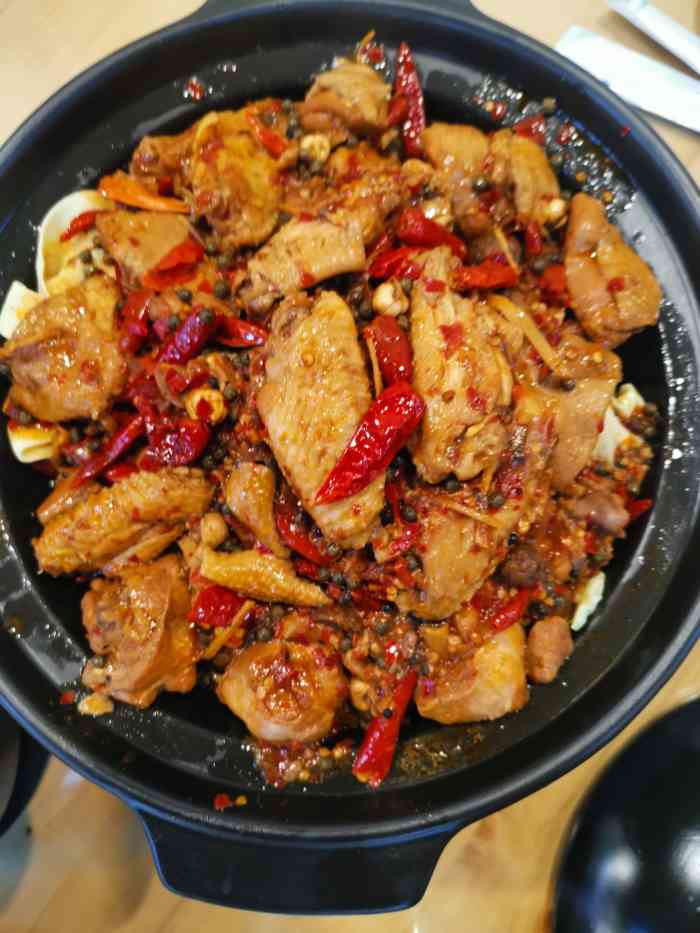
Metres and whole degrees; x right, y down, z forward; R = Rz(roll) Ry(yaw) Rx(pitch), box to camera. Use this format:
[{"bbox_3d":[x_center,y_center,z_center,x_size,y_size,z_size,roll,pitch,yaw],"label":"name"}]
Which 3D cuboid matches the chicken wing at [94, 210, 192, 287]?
[{"bbox_3d":[-0.085,-0.090,0.299,0.041,0.020,0.027,18,82,6],"label":"chicken wing"}]

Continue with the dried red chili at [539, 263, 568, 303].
[{"bbox_3d":[0.081,-0.072,0.288,0.011,0.009,0.019,-7,80,2],"label":"dried red chili"}]

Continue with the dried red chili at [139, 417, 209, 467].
[{"bbox_3d":[-0.069,-0.009,0.288,0.028,0.013,0.017,-20,79,0],"label":"dried red chili"}]

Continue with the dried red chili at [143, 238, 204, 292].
[{"bbox_3d":[-0.067,-0.076,0.276,0.025,0.009,0.011,-39,80,-2],"label":"dried red chili"}]

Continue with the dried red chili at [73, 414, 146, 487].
[{"bbox_3d":[-0.092,-0.006,0.279,0.006,0.009,0.036,42,85,9],"label":"dried red chili"}]

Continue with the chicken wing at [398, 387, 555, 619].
[{"bbox_3d":[0.049,0.014,0.279,0.037,0.024,0.094,29,83,8],"label":"chicken wing"}]

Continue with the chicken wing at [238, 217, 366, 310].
[{"bbox_3d":[-0.019,-0.083,0.298,0.052,0.022,0.026,-28,79,-1],"label":"chicken wing"}]

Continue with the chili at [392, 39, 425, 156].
[{"bbox_3d":[0.025,-0.153,0.304,0.012,0.012,0.049,-4,80,2],"label":"chili"}]

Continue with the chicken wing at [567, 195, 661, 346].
[{"bbox_3d":[0.103,-0.078,0.288,0.030,0.023,0.058,-10,80,1],"label":"chicken wing"}]

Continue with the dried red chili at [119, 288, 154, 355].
[{"bbox_3d":[-0.081,-0.055,0.277,0.011,0.010,0.026,12,82,6],"label":"dried red chili"}]

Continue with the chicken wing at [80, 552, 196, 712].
[{"bbox_3d":[-0.075,0.059,0.266,0.039,0.030,0.049,-2,81,4],"label":"chicken wing"}]

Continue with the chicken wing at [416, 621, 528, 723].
[{"bbox_3d":[0.046,0.077,0.274,0.041,0.028,0.034,-15,79,1],"label":"chicken wing"}]

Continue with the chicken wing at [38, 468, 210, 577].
[{"bbox_3d":[-0.082,0.020,0.269,0.064,0.025,0.027,-21,80,1],"label":"chicken wing"}]

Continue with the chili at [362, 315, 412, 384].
[{"bbox_3d":[0.014,-0.043,0.277,0.015,0.012,0.030,-17,80,0],"label":"chili"}]

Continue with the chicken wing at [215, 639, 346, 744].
[{"bbox_3d":[-0.026,0.086,0.277,0.048,0.030,0.039,9,81,6],"label":"chicken wing"}]

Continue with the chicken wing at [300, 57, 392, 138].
[{"bbox_3d":[-0.002,-0.156,0.309,0.037,0.024,0.027,2,80,3],"label":"chicken wing"}]

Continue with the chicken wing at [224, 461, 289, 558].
[{"bbox_3d":[-0.033,0.016,0.275,0.016,0.017,0.040,-22,80,-1],"label":"chicken wing"}]

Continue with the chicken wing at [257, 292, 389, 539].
[{"bbox_3d":[-0.010,-0.018,0.261,0.037,0.023,0.091,-11,80,3],"label":"chicken wing"}]

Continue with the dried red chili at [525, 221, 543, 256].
[{"bbox_3d":[0.069,-0.085,0.271,0.006,0.007,0.015,-6,81,3],"label":"dried red chili"}]

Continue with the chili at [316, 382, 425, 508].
[{"bbox_3d":[0.007,-0.008,0.246,0.014,0.013,0.052,40,86,9],"label":"chili"}]

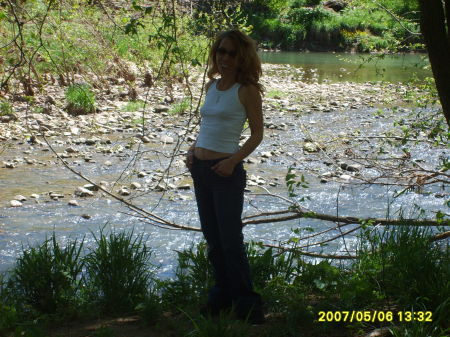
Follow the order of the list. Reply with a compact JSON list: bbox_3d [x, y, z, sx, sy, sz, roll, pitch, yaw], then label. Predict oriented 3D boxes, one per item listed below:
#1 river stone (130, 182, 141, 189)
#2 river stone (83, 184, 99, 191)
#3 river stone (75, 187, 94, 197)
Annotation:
[{"bbox_3d":[-1.090,0.209,16.753,0.122,0.074,0.092,0,7,0],"label":"river stone"},{"bbox_3d":[-1.862,0.266,18.877,0.221,0.074,0.166,-1,7,-6],"label":"river stone"},{"bbox_3d":[-1.883,0.314,18.307,0.261,0.111,0.196,-1,7,-6],"label":"river stone"}]

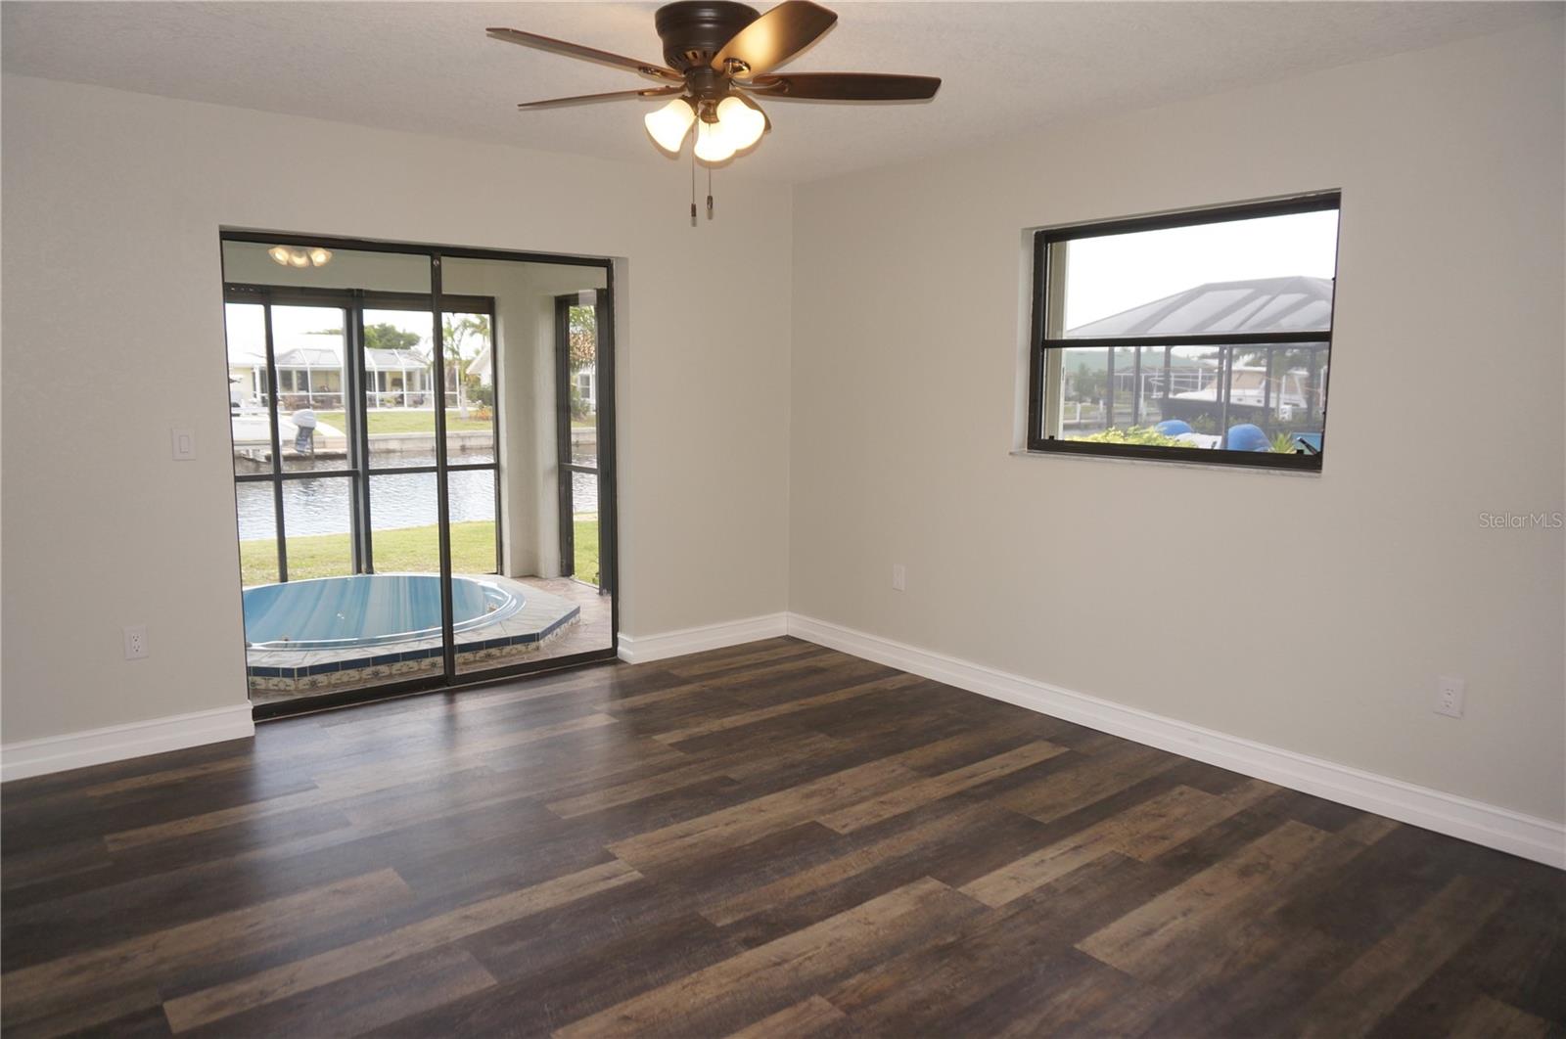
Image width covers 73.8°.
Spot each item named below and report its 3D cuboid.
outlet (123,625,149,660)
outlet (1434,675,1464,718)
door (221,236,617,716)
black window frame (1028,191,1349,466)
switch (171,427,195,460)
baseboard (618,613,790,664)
[{"bbox_3d":[-2.430,0.465,3.922,0.074,0.119,0.011,-6,10,-38],"label":"outlet"},{"bbox_3d":[2.094,0.560,3.275,0.011,0.119,0.072,-6,10,-38],"label":"outlet"},{"bbox_3d":[-1.559,-0.213,4.772,1.760,2.003,0.099,-6,10,-38],"label":"door"},{"bbox_3d":[1.520,-0.698,4.069,0.079,0.954,1.306,-6,10,-38],"label":"black window frame"},{"bbox_3d":[-2.267,-0.283,3.951,0.074,0.119,0.011,-6,10,-38],"label":"switch"},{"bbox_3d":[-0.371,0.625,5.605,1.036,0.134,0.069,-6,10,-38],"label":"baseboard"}]

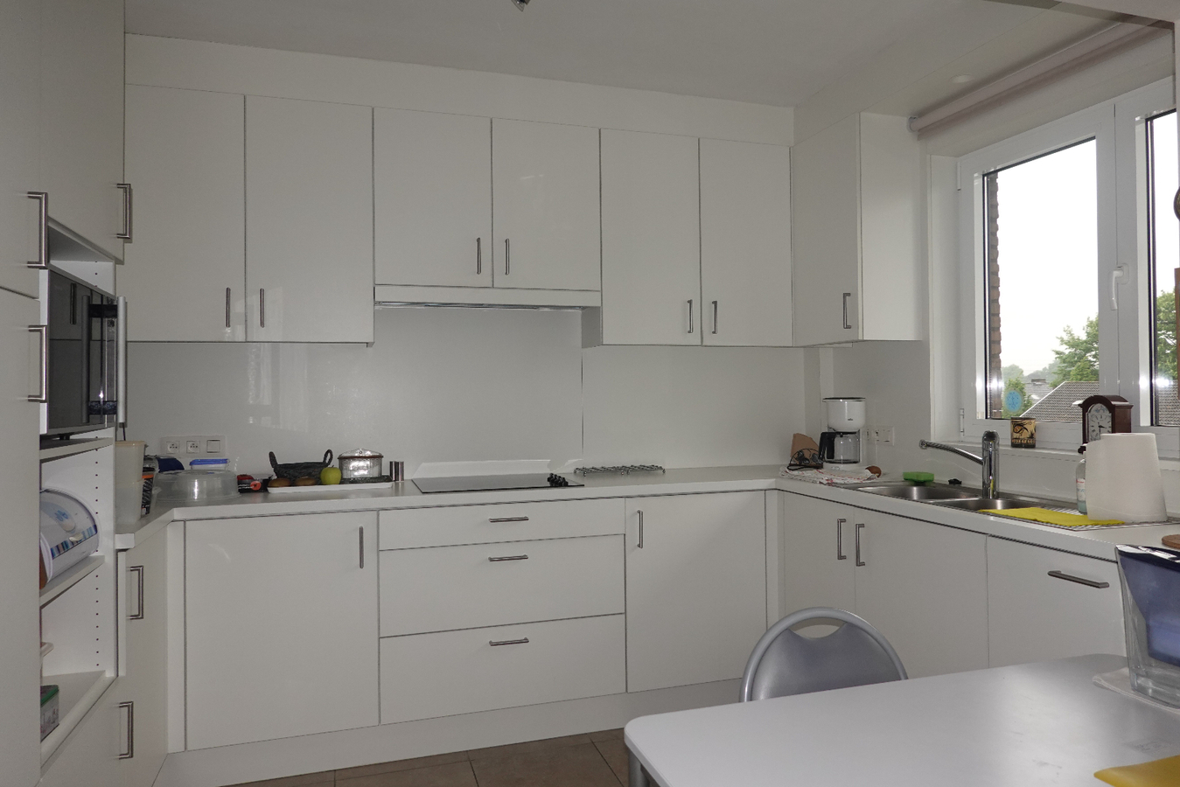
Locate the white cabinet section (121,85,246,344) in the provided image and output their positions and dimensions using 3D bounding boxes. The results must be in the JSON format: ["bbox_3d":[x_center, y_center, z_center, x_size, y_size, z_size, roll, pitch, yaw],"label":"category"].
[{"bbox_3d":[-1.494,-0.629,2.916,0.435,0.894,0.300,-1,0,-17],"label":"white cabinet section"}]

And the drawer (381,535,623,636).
[{"bbox_3d":[-0.364,0.688,3.064,0.900,0.299,0.470,-1,0,-17],"label":"drawer"}]

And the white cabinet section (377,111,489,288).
[{"bbox_3d":[-0.645,-0.748,3.183,0.452,0.671,0.300,-1,0,-17],"label":"white cabinet section"}]

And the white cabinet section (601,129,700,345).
[{"bbox_3d":[0.216,-0.645,3.453,0.450,0.894,0.300,-1,0,-17],"label":"white cabinet section"}]

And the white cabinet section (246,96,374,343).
[{"bbox_3d":[-1.071,-0.628,3.038,0.441,0.885,0.326,-1,0,-17],"label":"white cabinet section"}]

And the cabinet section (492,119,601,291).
[{"bbox_3d":[-0.214,-0.752,3.318,0.451,0.671,0.300,-1,0,-17],"label":"cabinet section"}]

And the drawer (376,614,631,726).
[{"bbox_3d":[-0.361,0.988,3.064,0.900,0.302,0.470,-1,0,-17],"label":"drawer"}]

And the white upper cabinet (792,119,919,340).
[{"bbox_3d":[1.117,-0.649,3.316,0.300,0.885,0.456,-1,0,-17],"label":"white upper cabinet"}]

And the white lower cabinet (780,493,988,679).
[{"bbox_3d":[1.184,0.753,2.712,0.540,0.741,1.050,-1,0,-17],"label":"white lower cabinet"}]

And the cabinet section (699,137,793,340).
[{"bbox_3d":[0.645,-0.649,3.588,0.450,0.894,0.300,-1,0,-17],"label":"cabinet section"}]

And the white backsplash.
[{"bbox_3d":[-0.391,0.005,3.430,3.040,0.710,0.030,-1,0,-17],"label":"white backsplash"}]

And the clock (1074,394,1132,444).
[{"bbox_3d":[1.594,0.098,2.437,0.070,0.183,0.135,-1,0,-17],"label":"clock"}]

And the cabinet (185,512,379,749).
[{"bbox_3d":[-1.091,0.775,2.877,0.602,0.741,0.550,-1,0,-17],"label":"cabinet"}]

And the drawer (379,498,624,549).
[{"bbox_3d":[-0.366,0.468,3.064,0.900,0.140,0.470,-1,0,-17],"label":"drawer"}]

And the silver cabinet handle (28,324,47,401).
[{"bbox_3d":[-0.990,-0.053,1.413,0.035,0.139,0.012,-1,0,-17],"label":"silver cabinet handle"}]

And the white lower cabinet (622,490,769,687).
[{"bbox_3d":[0.341,0.762,3.327,0.600,0.741,0.550,-1,0,-17],"label":"white lower cabinet"}]

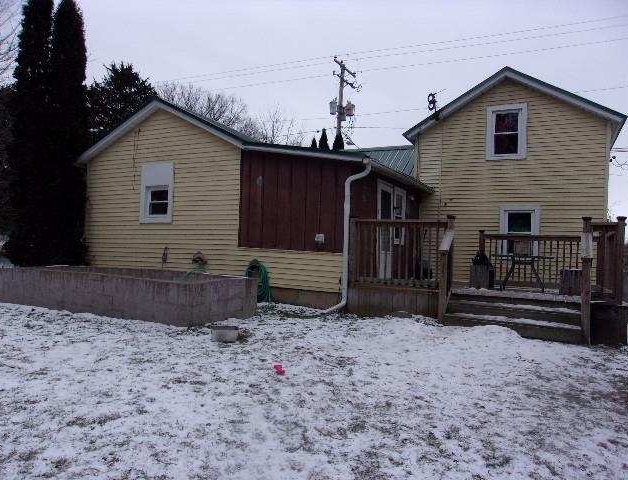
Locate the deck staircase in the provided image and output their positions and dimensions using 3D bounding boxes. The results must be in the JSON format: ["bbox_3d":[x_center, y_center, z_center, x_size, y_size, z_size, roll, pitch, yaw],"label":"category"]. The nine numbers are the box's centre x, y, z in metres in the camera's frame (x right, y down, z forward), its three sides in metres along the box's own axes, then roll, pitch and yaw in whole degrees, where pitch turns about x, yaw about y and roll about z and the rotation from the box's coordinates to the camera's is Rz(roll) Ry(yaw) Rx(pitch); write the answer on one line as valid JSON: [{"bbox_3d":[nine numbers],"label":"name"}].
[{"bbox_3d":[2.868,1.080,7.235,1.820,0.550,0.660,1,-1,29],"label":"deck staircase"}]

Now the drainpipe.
[{"bbox_3d":[0.578,-0.039,8.726,0.820,2.710,0.280,1,-1,29],"label":"drainpipe"}]

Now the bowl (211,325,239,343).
[{"bbox_3d":[-1.112,1.192,6.289,0.345,0.150,0.345,2,-1,-10],"label":"bowl"}]

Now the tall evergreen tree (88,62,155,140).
[{"bbox_3d":[-8.604,-3.163,21.976,5.000,9.150,5.000,2,-1,-22],"label":"tall evergreen tree"}]

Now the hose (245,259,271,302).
[{"bbox_3d":[-1.086,0.783,9.593,0.540,0.830,0.200,1,-1,29],"label":"hose"}]

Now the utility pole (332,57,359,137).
[{"bbox_3d":[1.367,-3.943,26.982,1.000,11.430,2.600,1,-1,29],"label":"utility pole"}]

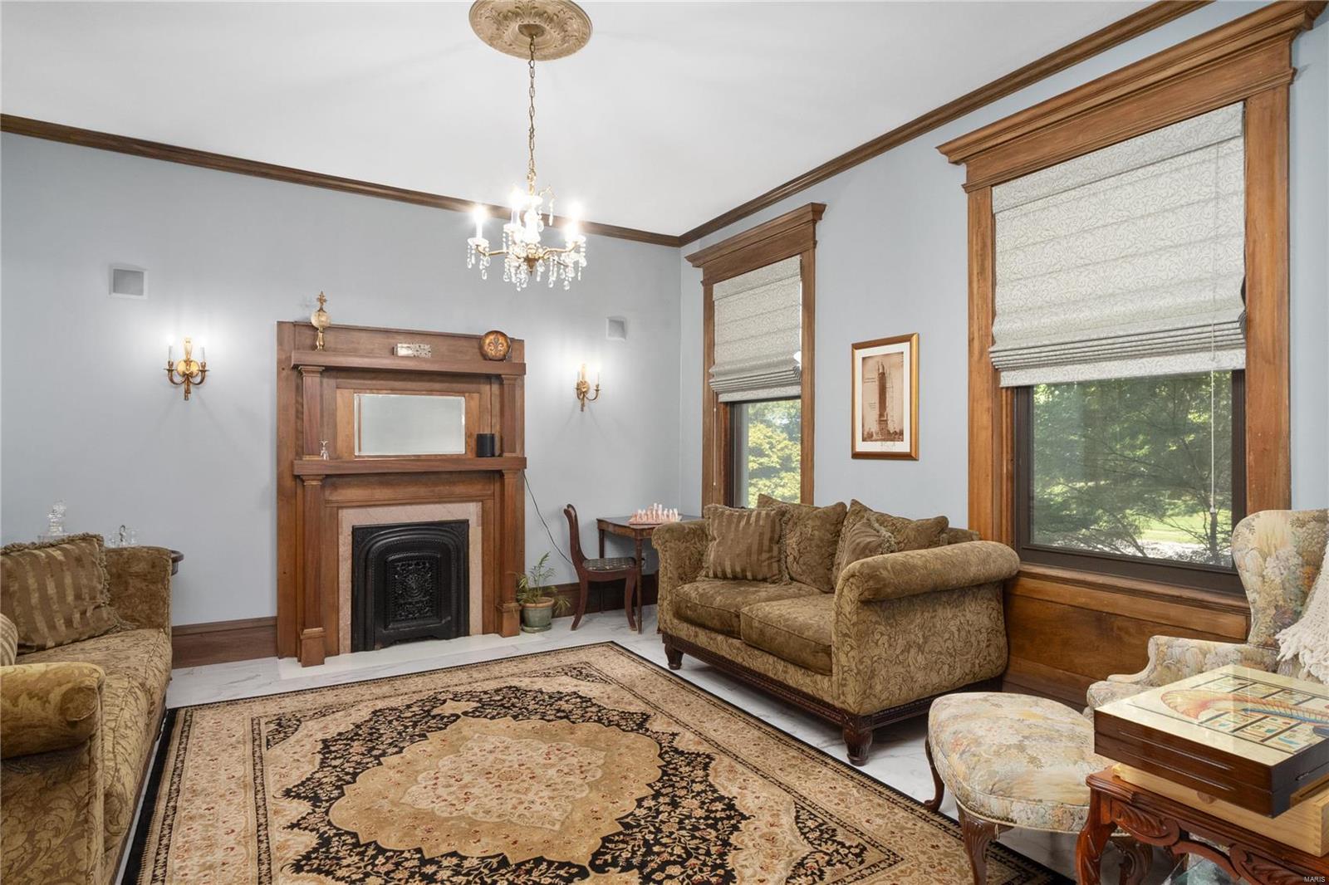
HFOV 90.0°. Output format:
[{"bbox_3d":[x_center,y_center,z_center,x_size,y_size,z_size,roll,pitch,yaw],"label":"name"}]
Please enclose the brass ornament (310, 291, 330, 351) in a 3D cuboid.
[{"bbox_3d":[-2.131,-0.751,4.117,0.124,0.370,0.124,0,0,-32],"label":"brass ornament"}]

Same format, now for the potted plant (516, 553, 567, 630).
[{"bbox_3d":[-0.885,1.062,4.810,0.370,0.541,0.356,0,0,0],"label":"potted plant"}]

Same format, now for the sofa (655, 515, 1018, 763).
[{"bbox_3d":[0.799,0.874,3.593,1.016,0.904,1.742,0,0,-32],"label":"sofa"}]

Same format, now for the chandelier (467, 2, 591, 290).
[{"bbox_3d":[-0.551,-1.184,2.761,0.507,1.129,0.507,0,0,-32],"label":"chandelier"}]

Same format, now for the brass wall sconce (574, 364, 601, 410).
[{"bbox_3d":[-0.613,-0.436,5.197,0.185,0.356,0.125,0,0,-32],"label":"brass wall sconce"}]

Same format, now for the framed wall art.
[{"bbox_3d":[1.267,-0.249,3.874,0.042,0.701,0.475,0,0,-32],"label":"framed wall art"}]

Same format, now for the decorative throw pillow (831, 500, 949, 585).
[{"bbox_3d":[1.131,0.565,3.319,0.210,0.520,0.570,20,-10,-30],"label":"decorative throw pillow"}]

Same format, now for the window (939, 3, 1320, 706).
[{"bbox_3d":[1.916,-0.137,2.908,0.257,2.785,1.463,0,0,-32],"label":"window"}]

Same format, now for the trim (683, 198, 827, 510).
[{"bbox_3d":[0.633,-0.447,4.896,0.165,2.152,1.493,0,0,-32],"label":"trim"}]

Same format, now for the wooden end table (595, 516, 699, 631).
[{"bbox_3d":[-0.029,0.969,5.129,0.812,0.723,0.792,0,0,-32],"label":"wooden end table"}]

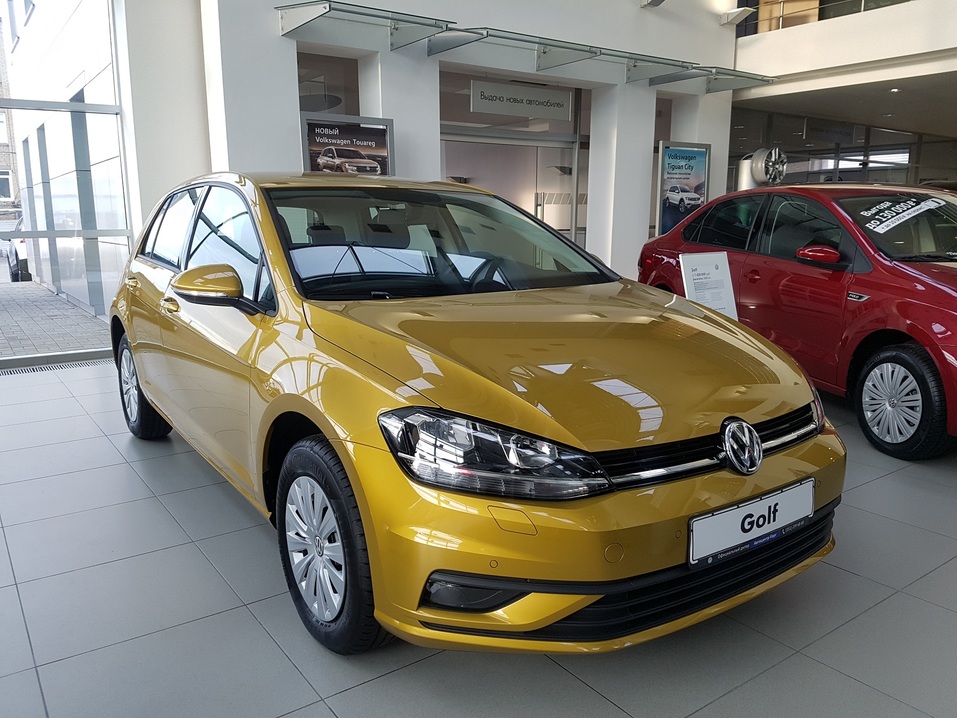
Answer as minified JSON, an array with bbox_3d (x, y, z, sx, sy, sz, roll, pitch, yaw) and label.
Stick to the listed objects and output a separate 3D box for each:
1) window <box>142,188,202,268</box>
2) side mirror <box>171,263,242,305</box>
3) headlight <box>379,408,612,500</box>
[{"bbox_3d":[-1.513,-0.663,3.534,0.060,0.380,0.870,20,-4,-36],"label":"window"},{"bbox_3d":[-0.888,-0.242,2.354,0.205,0.140,0.130,-7,13,-35],"label":"side mirror"},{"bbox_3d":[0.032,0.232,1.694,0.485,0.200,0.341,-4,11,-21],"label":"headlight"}]

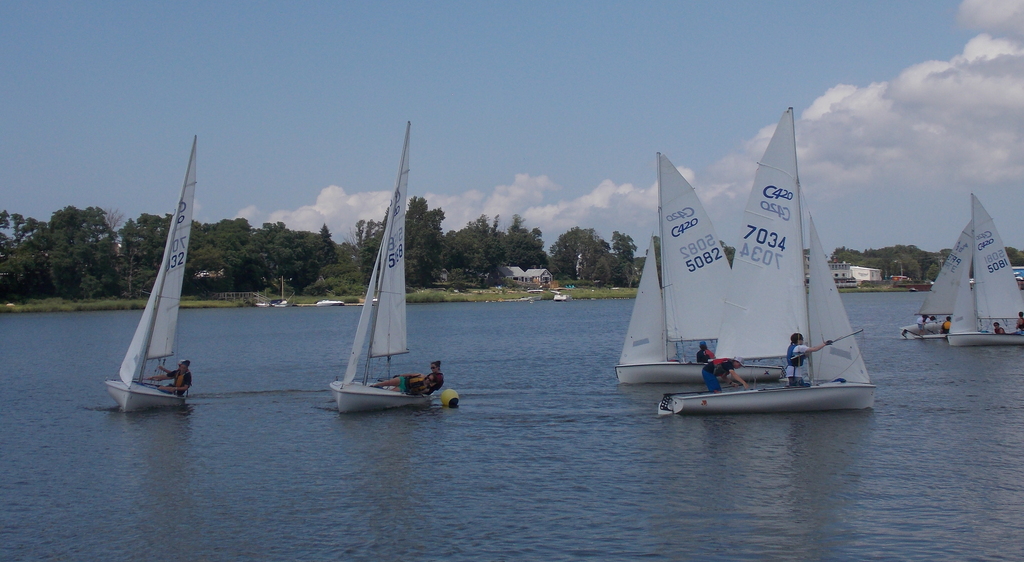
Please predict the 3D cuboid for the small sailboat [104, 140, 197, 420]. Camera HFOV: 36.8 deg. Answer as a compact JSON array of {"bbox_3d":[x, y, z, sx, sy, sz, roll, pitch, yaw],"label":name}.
[{"bbox_3d":[-7.521,-0.165,33.923,1.700,6.101,4.470,12,-1,-4],"label":"small sailboat"}]

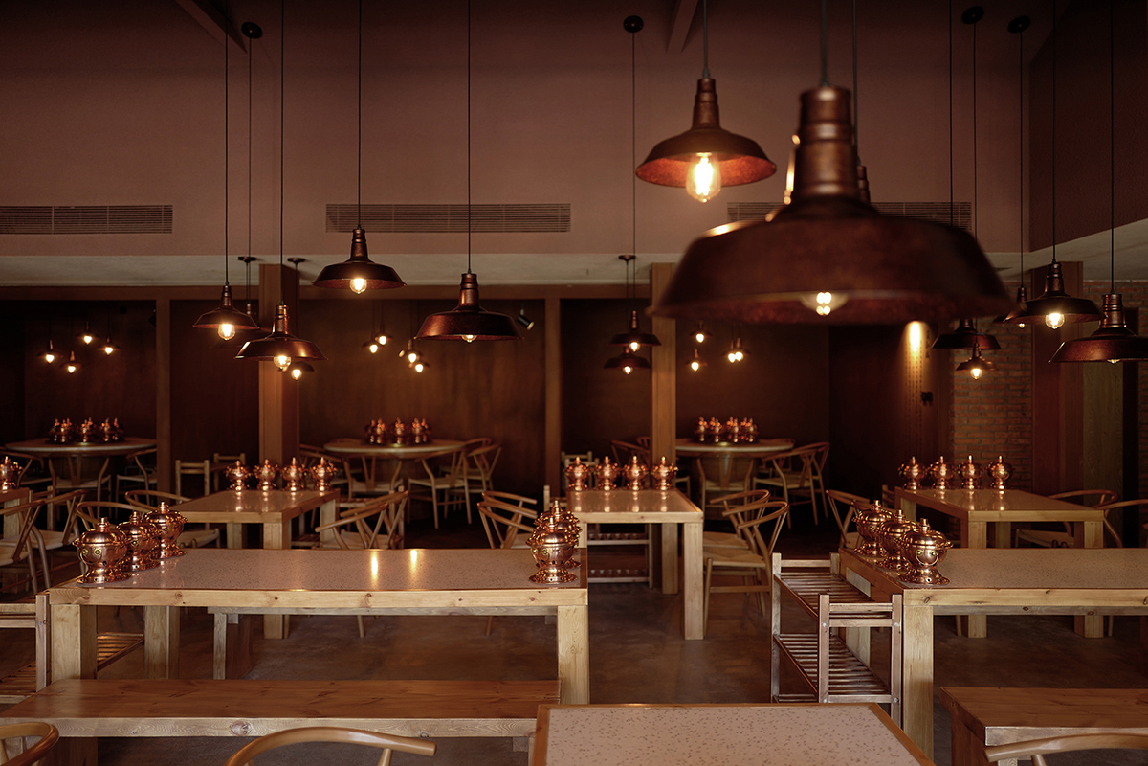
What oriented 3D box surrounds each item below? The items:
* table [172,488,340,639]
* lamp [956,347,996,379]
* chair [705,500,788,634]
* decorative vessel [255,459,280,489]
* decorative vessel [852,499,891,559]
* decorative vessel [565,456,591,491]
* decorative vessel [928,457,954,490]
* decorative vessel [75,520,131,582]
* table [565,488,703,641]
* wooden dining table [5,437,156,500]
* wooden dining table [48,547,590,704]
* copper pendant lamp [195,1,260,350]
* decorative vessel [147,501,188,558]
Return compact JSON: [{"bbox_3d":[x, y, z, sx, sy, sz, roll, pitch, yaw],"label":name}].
[{"bbox_3d":[-2.120,1.147,5.900,0.805,0.755,1.200,0,0,0],"label":"table"},{"bbox_3d":[2.581,-0.138,5.693,0.254,0.233,0.254,0,-1,1],"label":"lamp"},{"bbox_3d":[1.080,1.126,5.680,0.560,0.750,0.560,0,0,1],"label":"chair"},{"bbox_3d":[-2.199,0.657,6.400,0.195,0.228,0.190,0,0,1],"label":"decorative vessel"},{"bbox_3d":[1.359,0.651,4.030,0.215,0.238,0.215,0,0,0],"label":"decorative vessel"},{"bbox_3d":[0.031,0.651,6.410,0.215,0.238,0.215,0,0,0],"label":"decorative vessel"},{"bbox_3d":[2.631,0.645,6.400,0.195,0.245,0.190,0,0,1],"label":"decorative vessel"},{"bbox_3d":[-1.865,0.651,3.535,0.215,0.238,0.215,0,0,0],"label":"decorative vessel"},{"bbox_3d":[0.367,1.162,5.983,0.827,0.761,1.304,0,-1,1],"label":"table"},{"bbox_3d":[-5.250,1.040,9.732,1.512,0.790,1.512,0,-1,0],"label":"wooden dining table"},{"bbox_3d":[-0.934,1.141,3.706,1.982,0.761,0.847,0,-1,1],"label":"wooden dining table"},{"bbox_3d":[-1.349,-0.824,3.470,0.265,1.324,0.265,0,0,1],"label":"copper pendant lamp"},{"bbox_3d":[-1.851,0.651,4.030,0.215,0.238,0.215,0,0,0],"label":"decorative vessel"}]

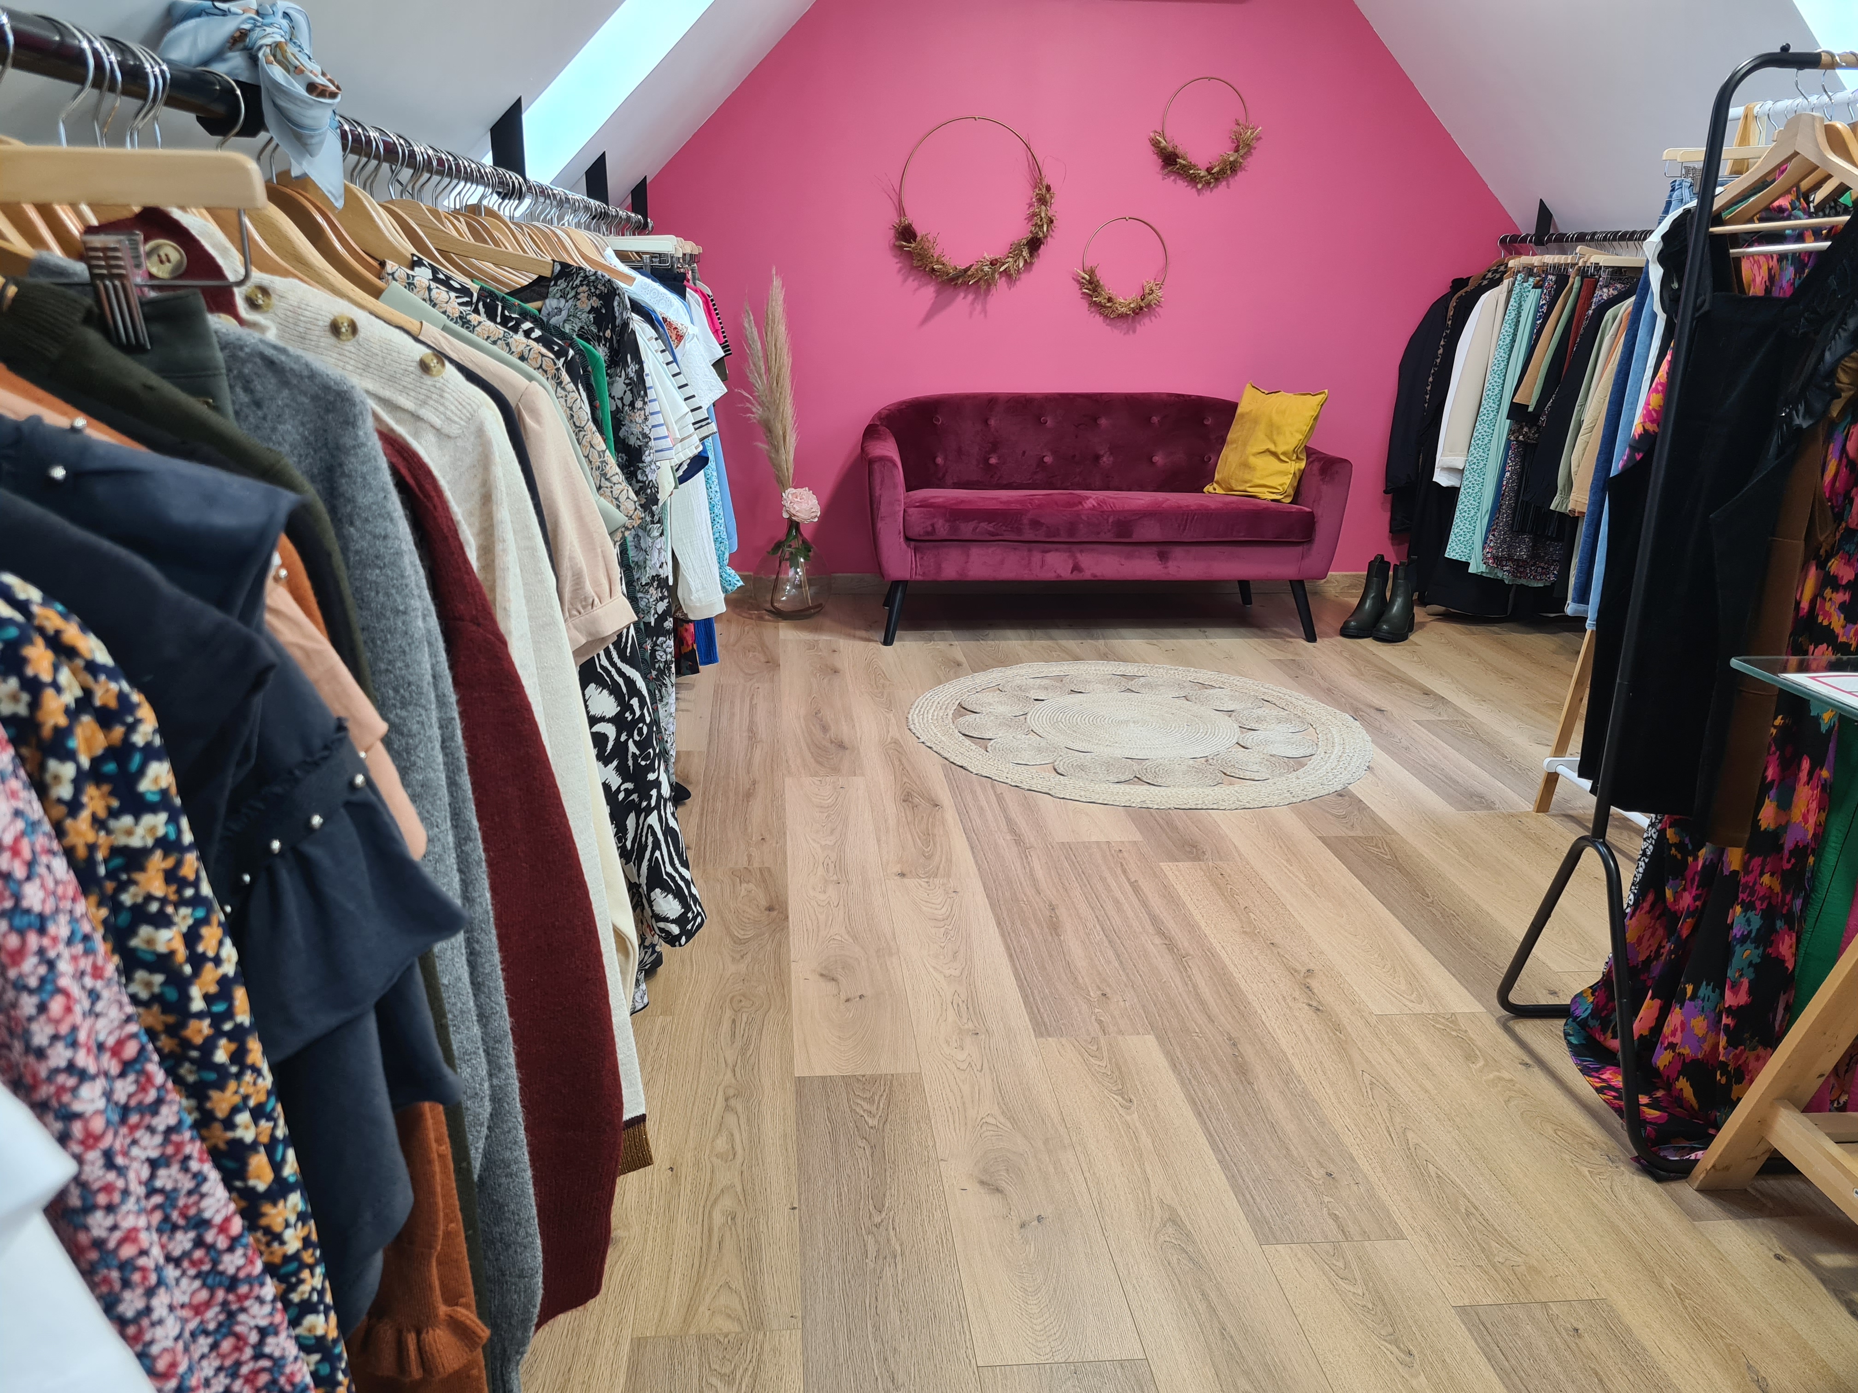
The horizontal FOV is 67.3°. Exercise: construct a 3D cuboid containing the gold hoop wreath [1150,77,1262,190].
[{"bbox_3d":[0.959,-1.945,4.826,0.397,0.359,0.060,-1,17,-6],"label":"gold hoop wreath"}]

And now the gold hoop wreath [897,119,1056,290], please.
[{"bbox_3d":[0.157,-1.696,4.809,0.560,0.561,0.070,-1,17,-6],"label":"gold hoop wreath"}]

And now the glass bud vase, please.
[{"bbox_3d":[-0.469,-0.444,4.891,0.250,0.300,0.250,-1,17,-6],"label":"glass bud vase"}]

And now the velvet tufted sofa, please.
[{"bbox_3d":[0.575,-0.637,4.821,1.650,0.760,0.700,-1,17,-6],"label":"velvet tufted sofa"}]

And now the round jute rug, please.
[{"bbox_3d":[0.566,0.071,3.785,1.250,0.012,1.260,1,17,0],"label":"round jute rug"}]

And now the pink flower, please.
[{"bbox_3d":[-0.442,-0.660,4.827,0.130,0.120,0.120,-1,17,-6],"label":"pink flower"}]

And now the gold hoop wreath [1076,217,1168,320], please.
[{"bbox_3d":[0.682,-1.510,4.928,0.330,0.348,0.060,-1,17,-6],"label":"gold hoop wreath"}]

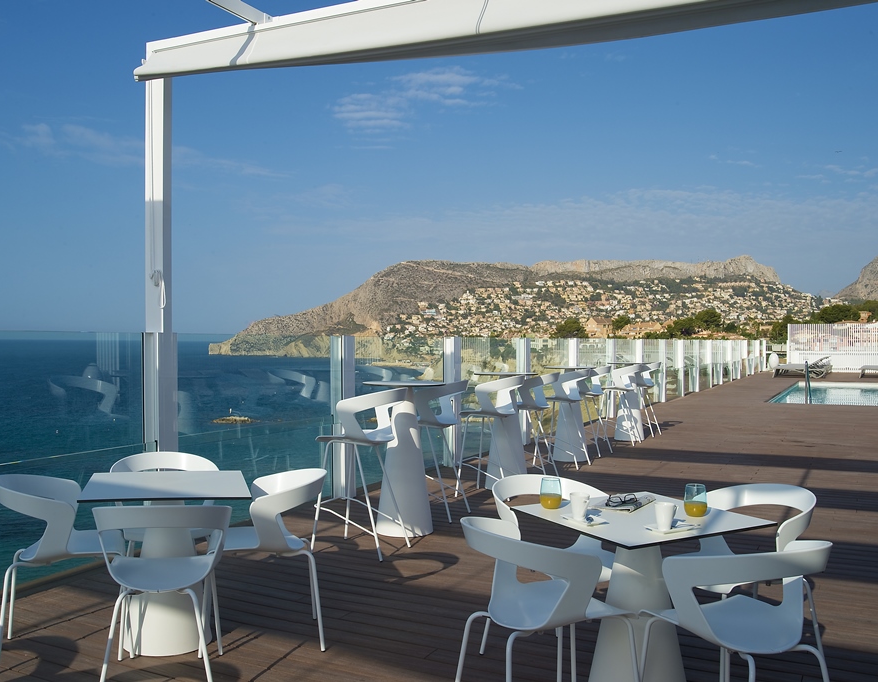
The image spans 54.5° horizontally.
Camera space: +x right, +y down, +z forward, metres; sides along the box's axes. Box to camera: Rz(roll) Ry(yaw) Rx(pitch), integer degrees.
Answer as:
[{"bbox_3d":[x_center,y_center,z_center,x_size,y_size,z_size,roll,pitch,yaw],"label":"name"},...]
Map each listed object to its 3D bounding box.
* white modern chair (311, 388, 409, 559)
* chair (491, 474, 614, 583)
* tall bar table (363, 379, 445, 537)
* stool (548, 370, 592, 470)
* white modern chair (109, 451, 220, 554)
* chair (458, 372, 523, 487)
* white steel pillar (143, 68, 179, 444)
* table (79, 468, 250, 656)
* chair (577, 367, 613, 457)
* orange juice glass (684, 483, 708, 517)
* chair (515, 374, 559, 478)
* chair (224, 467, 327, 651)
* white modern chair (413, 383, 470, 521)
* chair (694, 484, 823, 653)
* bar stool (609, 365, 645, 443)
[{"bbox_3d":[-0.484,0.859,5.717,0.570,1.090,0.560,0,0,25],"label":"white modern chair"},{"bbox_3d":[0.510,1.010,3.704,0.550,0.780,0.590,0,0,-31],"label":"chair"},{"bbox_3d":[-0.259,0.857,6.390,0.617,1.080,0.617,0,0,0],"label":"tall bar table"},{"bbox_3d":[1.406,0.863,9.600,0.570,1.090,0.560,0,0,25],"label":"stool"},{"bbox_3d":[-1.401,1.004,4.419,0.550,0.780,0.590,0,0,-14],"label":"white modern chair"},{"bbox_3d":[0.501,0.861,7.763,0.570,1.090,0.560,0,0,25],"label":"chair"},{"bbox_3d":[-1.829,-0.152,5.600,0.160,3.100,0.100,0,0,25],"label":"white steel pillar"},{"bbox_3d":[-1.251,1.034,3.938,0.700,0.737,0.700,0,0,-15],"label":"table"},{"bbox_3d":[1.841,0.863,10.631,0.570,1.090,0.560,0,0,25],"label":"chair"},{"bbox_3d":[1.001,0.621,3.324,0.091,0.115,0.091,0,0,0],"label":"orange juice glass"},{"bbox_3d":[0.935,0.854,8.619,0.575,1.090,0.550,0,0,24],"label":"chair"},{"bbox_3d":[-0.823,1.015,4.038,0.570,0.780,0.560,0,0,-12],"label":"chair"},{"bbox_3d":[-0.042,0.852,6.851,0.575,1.090,0.550,0,0,24],"label":"white modern chair"},{"bbox_3d":[1.258,1.012,3.537,0.590,0.780,0.550,0,0,-27],"label":"chair"},{"bbox_3d":[2.479,0.858,11.656,0.575,1.090,0.550,0,0,26],"label":"bar stool"}]

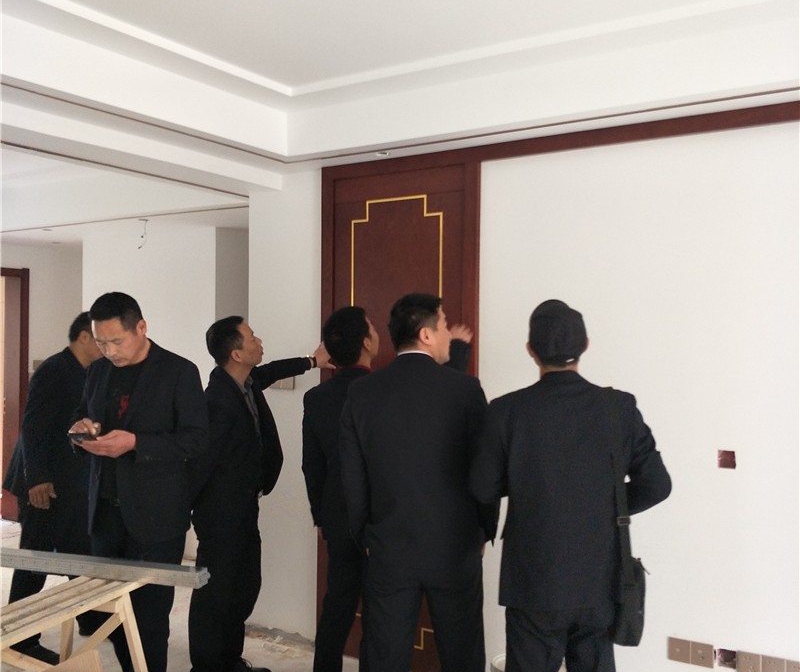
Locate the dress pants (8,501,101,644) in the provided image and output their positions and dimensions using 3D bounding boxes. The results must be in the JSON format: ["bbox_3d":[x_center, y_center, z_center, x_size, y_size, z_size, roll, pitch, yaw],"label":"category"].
[{"bbox_3d":[-1.720,1.094,3.730,0.470,0.890,0.360,0,1,3],"label":"dress pants"}]

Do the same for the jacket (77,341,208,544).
[{"bbox_3d":[-0.975,0.405,2.800,0.500,0.760,0.360,0,-1,25],"label":"jacket"}]

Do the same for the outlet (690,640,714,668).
[{"bbox_3d":[1.155,1.226,2.829,0.086,0.086,0.012,1,1,32],"label":"outlet"}]

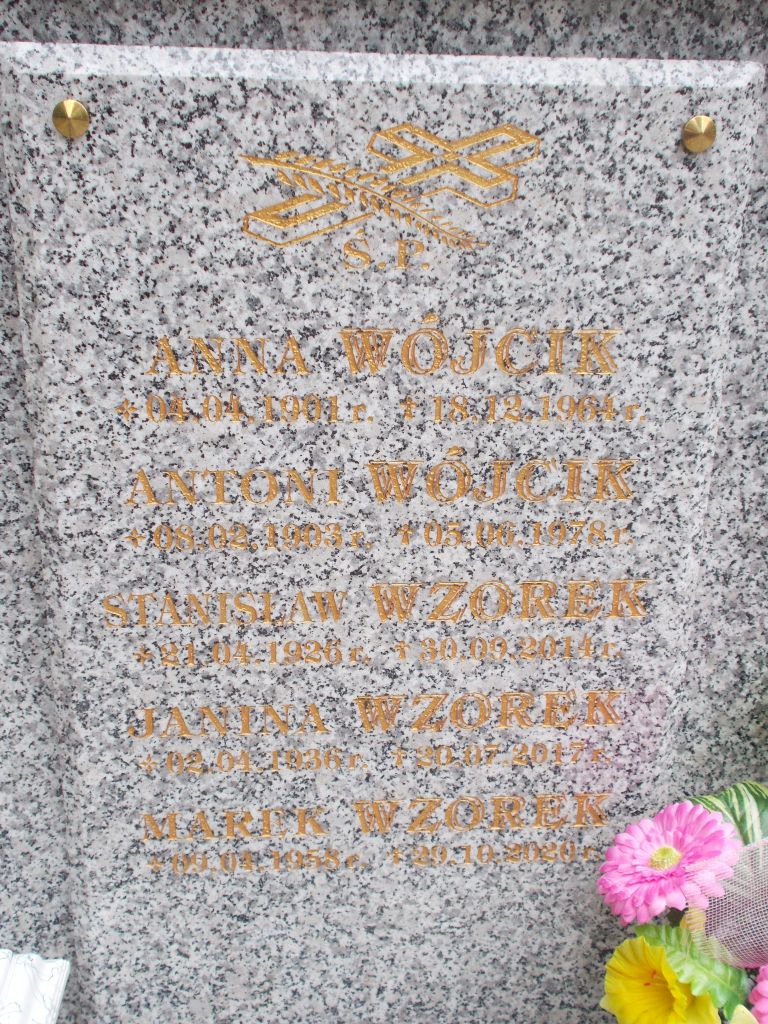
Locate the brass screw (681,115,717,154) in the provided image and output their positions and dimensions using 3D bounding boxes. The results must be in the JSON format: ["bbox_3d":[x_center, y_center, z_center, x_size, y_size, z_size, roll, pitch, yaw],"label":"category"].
[{"bbox_3d":[0.191,-0.228,0.697,0.021,0.021,0.007,0,22,-5],"label":"brass screw"}]

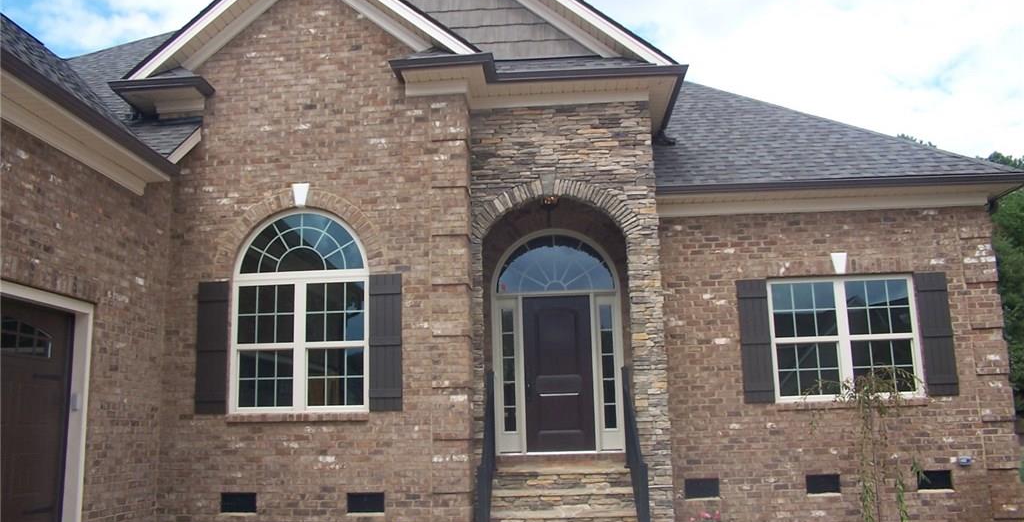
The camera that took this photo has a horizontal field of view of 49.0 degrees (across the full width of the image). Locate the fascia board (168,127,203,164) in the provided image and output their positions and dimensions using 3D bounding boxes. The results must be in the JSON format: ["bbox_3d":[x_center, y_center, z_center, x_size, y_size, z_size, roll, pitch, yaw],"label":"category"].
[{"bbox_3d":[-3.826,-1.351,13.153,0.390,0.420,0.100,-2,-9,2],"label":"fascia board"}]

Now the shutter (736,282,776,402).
[{"bbox_3d":[3.053,0.997,14.010,0.380,1.530,0.050,-2,-11,5],"label":"shutter"}]

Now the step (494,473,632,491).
[{"bbox_3d":[0.551,2.359,12.009,1.600,0.190,0.320,-2,-9,2],"label":"step"}]

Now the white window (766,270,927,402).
[{"bbox_3d":[4.150,0.950,13.935,1.820,1.530,0.120,-2,-11,5],"label":"white window"}]

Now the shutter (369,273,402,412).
[{"bbox_3d":[-1.408,0.915,12.537,0.375,1.530,0.050,-2,-9,2],"label":"shutter"}]

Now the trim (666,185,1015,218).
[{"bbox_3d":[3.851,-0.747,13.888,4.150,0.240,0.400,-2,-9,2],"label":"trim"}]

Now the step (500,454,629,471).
[{"bbox_3d":[0.565,2.198,12.144,1.550,0.160,0.380,-2,-11,5],"label":"step"}]

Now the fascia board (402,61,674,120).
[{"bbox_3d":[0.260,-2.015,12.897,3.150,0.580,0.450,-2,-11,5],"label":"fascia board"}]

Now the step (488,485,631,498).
[{"bbox_3d":[0.541,2.389,11.763,1.580,0.130,0.340,-2,-11,5],"label":"step"}]

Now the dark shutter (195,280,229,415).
[{"bbox_3d":[-3.390,0.990,12.722,0.360,1.500,0.050,-2,-9,2],"label":"dark shutter"}]

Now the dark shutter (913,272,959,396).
[{"bbox_3d":[5.190,0.899,13.743,0.390,1.510,0.050,-2,-9,2],"label":"dark shutter"}]

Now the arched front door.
[{"bbox_3d":[0.608,1.045,15.021,1.710,3.030,0.170,-2,-11,5],"label":"arched front door"}]

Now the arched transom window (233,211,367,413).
[{"bbox_3d":[-2.395,0.527,12.697,1.570,2.320,0.130,-2,-11,5],"label":"arched transom window"}]

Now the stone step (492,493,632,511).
[{"bbox_3d":[0.541,2.514,11.793,1.600,0.190,0.320,-2,-9,2],"label":"stone step"}]

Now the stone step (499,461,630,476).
[{"bbox_3d":[0.548,2.250,12.188,1.580,0.150,0.360,-2,-9,2],"label":"stone step"}]

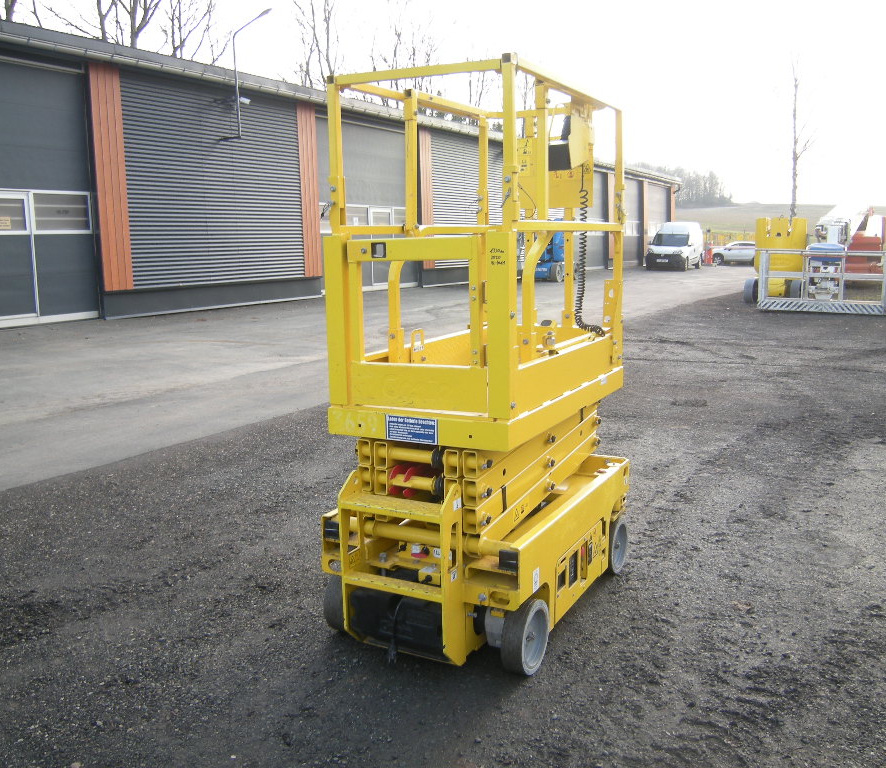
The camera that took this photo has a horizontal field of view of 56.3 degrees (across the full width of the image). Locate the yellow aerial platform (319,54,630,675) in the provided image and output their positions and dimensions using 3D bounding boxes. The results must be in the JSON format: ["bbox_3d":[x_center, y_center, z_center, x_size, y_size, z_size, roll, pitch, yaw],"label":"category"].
[{"bbox_3d":[0.156,-0.103,3.171,0.770,1.980,1.420,4,11,28],"label":"yellow aerial platform"}]

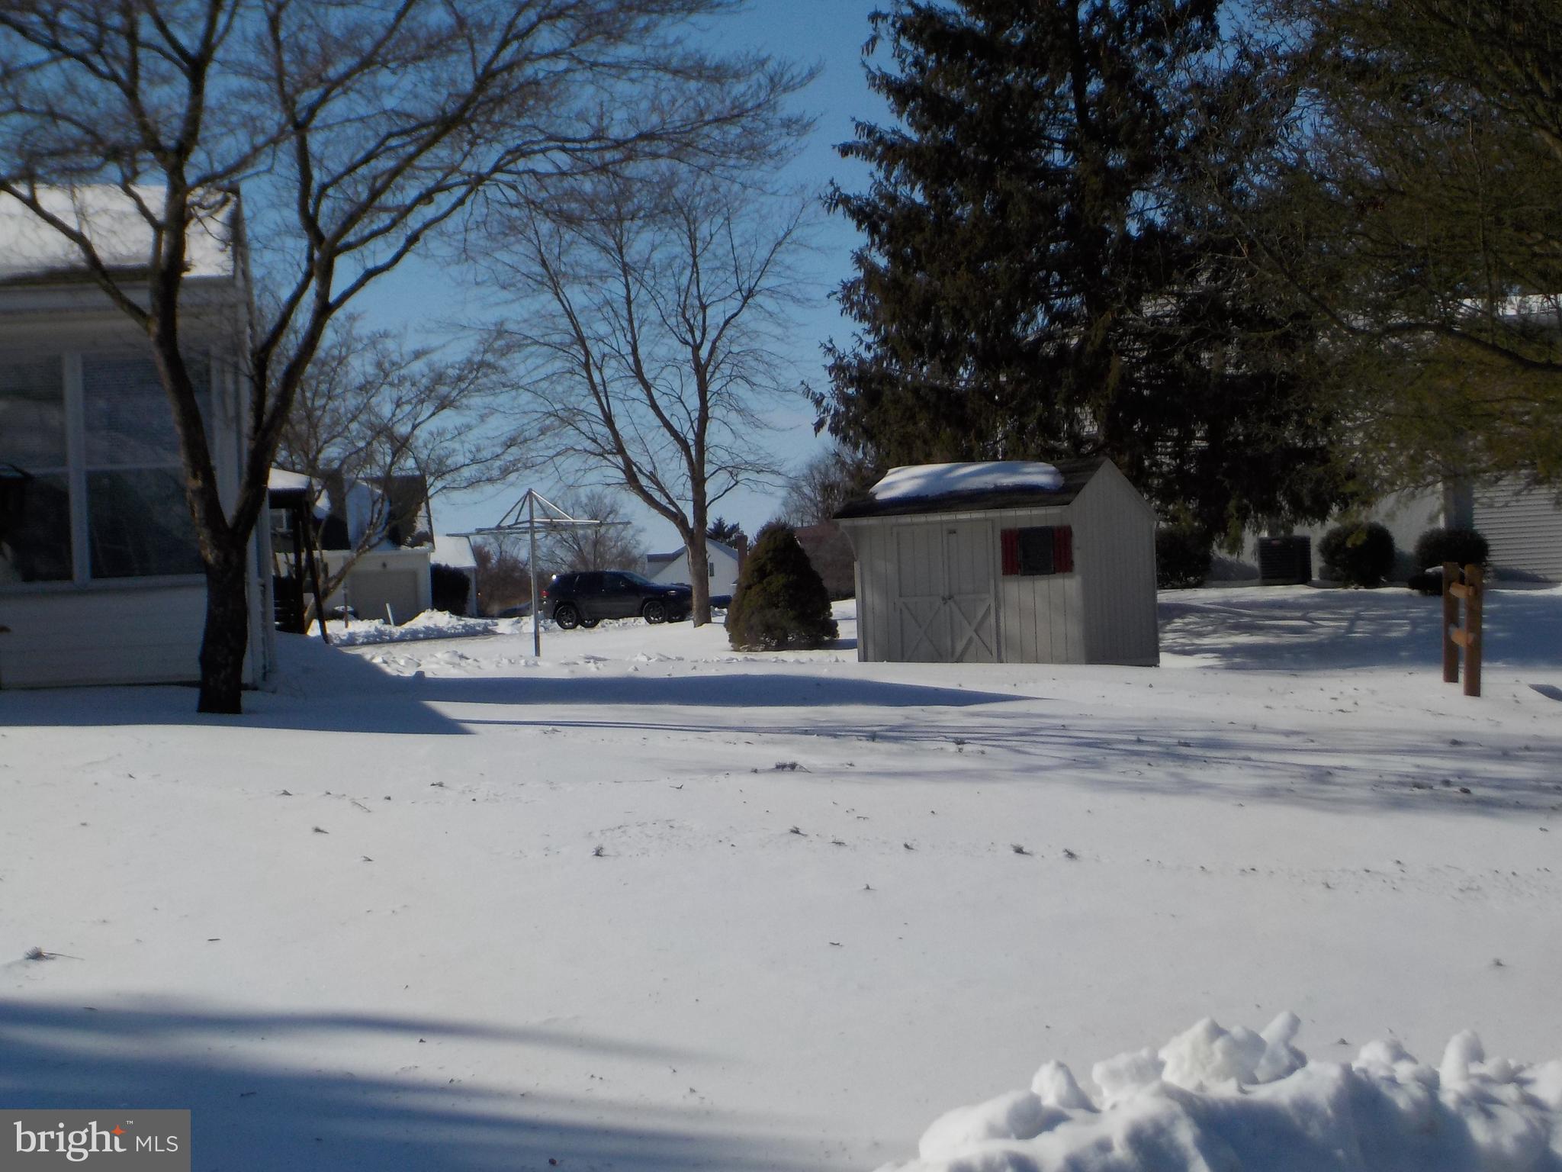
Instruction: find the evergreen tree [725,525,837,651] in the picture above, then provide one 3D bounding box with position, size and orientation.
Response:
[{"bbox_3d":[0.009,0.026,46.000,1.600,1.800,1.600,-2,0,0],"label":"evergreen tree"}]

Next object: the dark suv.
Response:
[{"bbox_3d":[-4.959,0.407,99.000,4.800,1.760,1.930,-2,0,19],"label":"dark suv"}]

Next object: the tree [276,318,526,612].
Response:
[{"bbox_3d":[-7.982,-2.225,66.000,5.500,6.500,5.300,-2,0,0],"label":"tree"}]

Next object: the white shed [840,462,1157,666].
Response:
[{"bbox_3d":[2.809,-0.280,40.558,3.150,2.550,2.900,-2,0,28],"label":"white shed"}]

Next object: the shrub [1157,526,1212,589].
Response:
[{"bbox_3d":[7.370,-0.537,60.000,1.400,1.200,1.400,-2,0,0],"label":"shrub"}]

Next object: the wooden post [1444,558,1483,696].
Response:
[{"bbox_3d":[5.512,0.355,25.500,0.140,1.060,0.140,0,0,0],"label":"wooden post"}]

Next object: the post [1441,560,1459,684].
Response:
[{"bbox_3d":[5.897,0.328,28.200,0.135,1.050,0.130,0,0,0],"label":"post"}]

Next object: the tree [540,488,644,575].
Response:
[{"bbox_3d":[-9.121,-1.624,155.000,5.100,6.200,5.000,-2,0,0],"label":"tree"}]

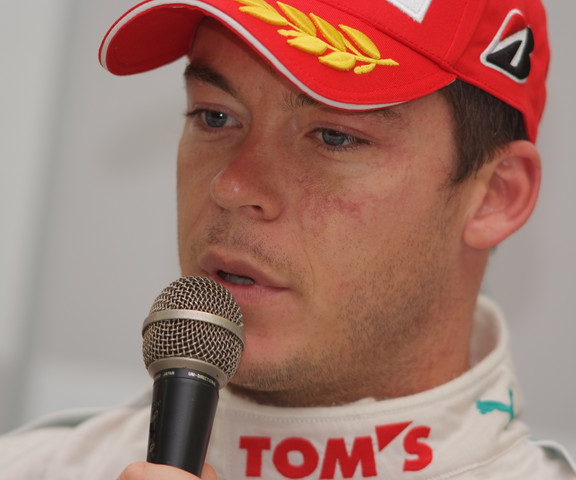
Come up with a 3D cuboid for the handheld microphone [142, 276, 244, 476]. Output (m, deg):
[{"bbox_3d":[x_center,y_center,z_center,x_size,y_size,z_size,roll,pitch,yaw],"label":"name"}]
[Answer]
[{"bbox_3d":[-0.054,0.096,2.659,0.051,0.166,0.051,8,-23,0],"label":"handheld microphone"}]

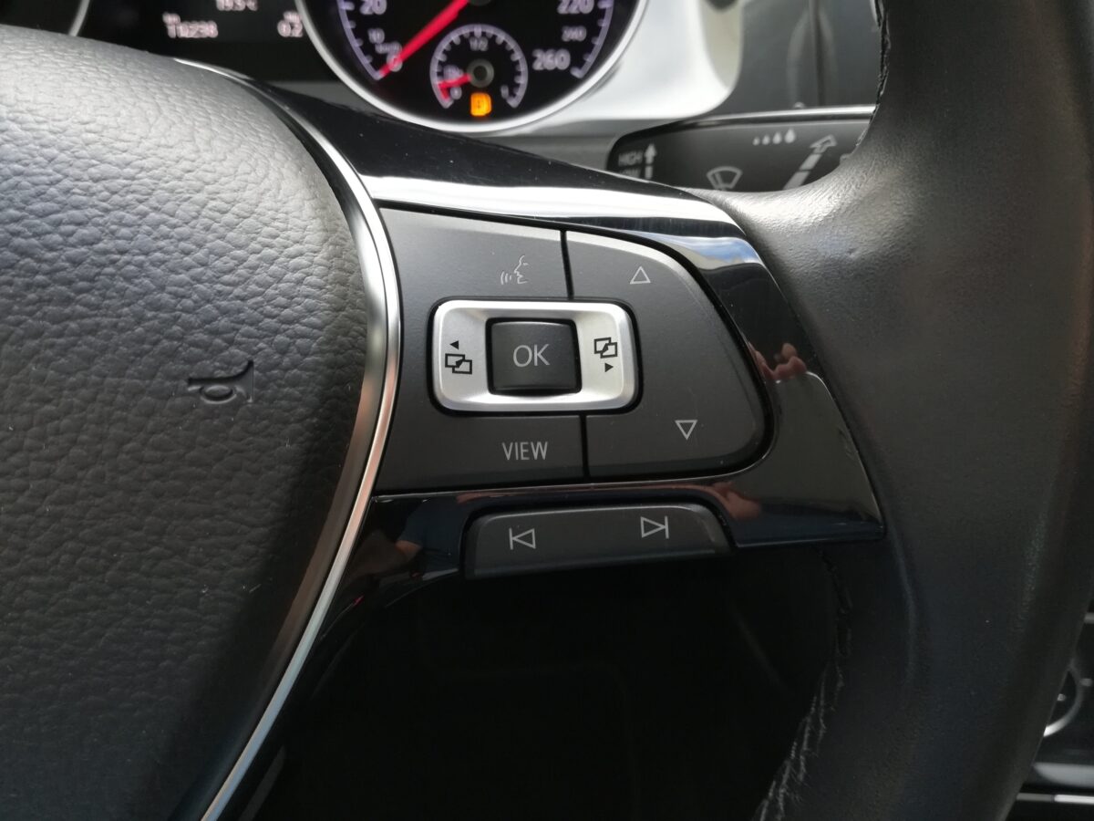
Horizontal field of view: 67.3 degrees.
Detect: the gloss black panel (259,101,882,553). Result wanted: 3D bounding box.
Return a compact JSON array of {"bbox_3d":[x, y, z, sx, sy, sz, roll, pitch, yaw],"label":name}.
[{"bbox_3d":[0.004,-0.018,0.143,0.101,0.078,0.025,-1,1,-3],"label":"gloss black panel"}]

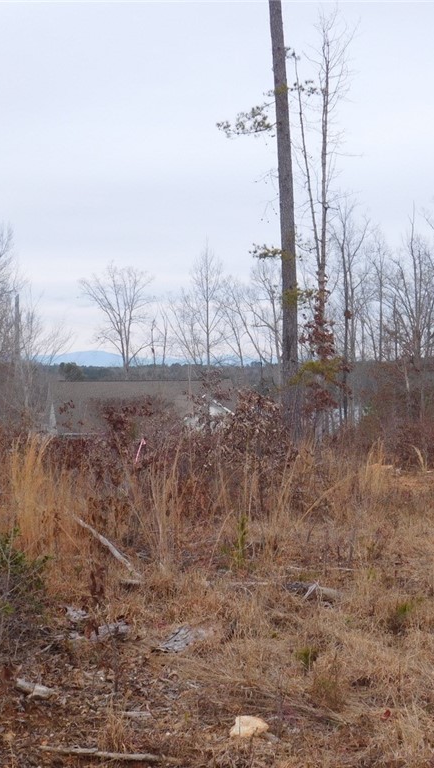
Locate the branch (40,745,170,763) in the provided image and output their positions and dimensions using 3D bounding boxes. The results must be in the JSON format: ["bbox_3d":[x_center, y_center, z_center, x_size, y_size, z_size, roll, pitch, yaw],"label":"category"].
[{"bbox_3d":[-0.462,1.501,4.813,0.563,0.035,0.045,0,1,18],"label":"branch"}]

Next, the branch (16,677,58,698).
[{"bbox_3d":[-0.872,1.464,5.711,0.246,0.055,0.060,10,6,29],"label":"branch"}]

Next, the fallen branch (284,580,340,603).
[{"bbox_3d":[0.647,1.404,7.988,0.397,0.090,0.100,8,3,18],"label":"fallen branch"}]

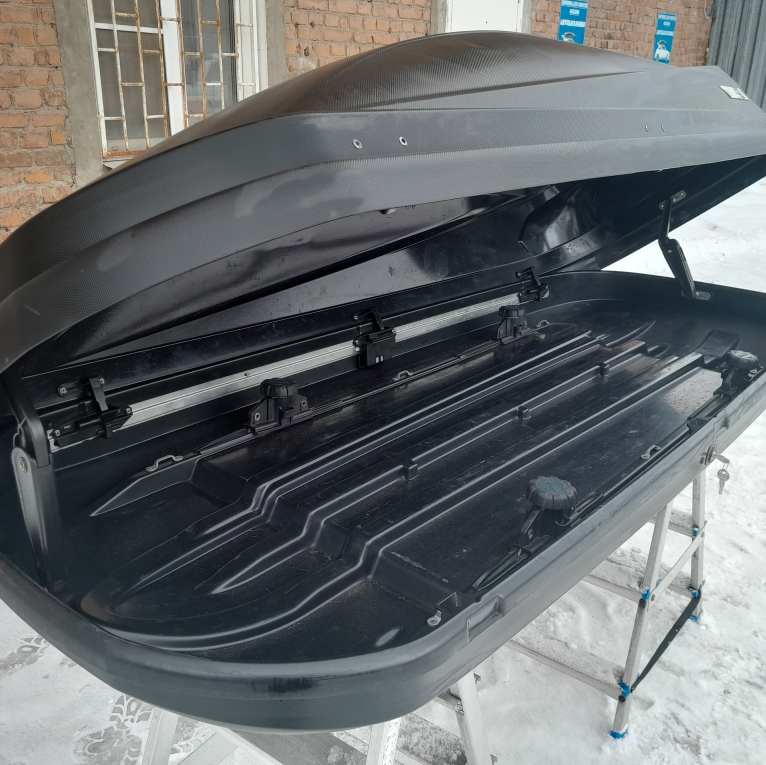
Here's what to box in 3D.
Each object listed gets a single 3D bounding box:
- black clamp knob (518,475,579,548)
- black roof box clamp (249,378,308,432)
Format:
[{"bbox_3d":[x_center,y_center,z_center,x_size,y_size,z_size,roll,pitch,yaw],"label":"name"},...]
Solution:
[{"bbox_3d":[0.233,0.181,1.100,0.070,0.083,0.142,16,24,36],"label":"black clamp knob"},{"bbox_3d":[-0.191,0.041,1.483,0.070,0.083,0.142,16,24,36],"label":"black roof box clamp"}]

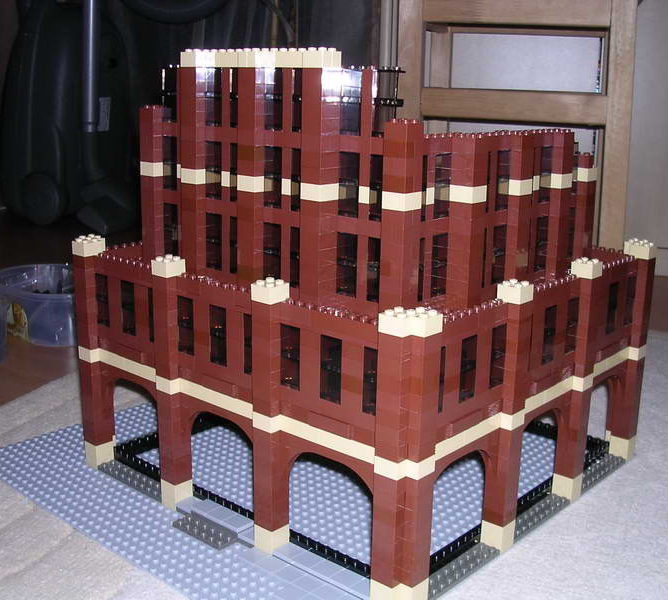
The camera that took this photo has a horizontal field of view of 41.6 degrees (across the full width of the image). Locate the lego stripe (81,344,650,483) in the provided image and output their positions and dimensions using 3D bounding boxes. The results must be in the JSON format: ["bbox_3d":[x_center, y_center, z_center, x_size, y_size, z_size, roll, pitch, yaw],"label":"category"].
[{"bbox_3d":[0.026,0.038,0.683,0.320,0.010,0.320,13,18,40],"label":"lego stripe"}]

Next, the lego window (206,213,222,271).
[{"bbox_3d":[-0.079,-0.040,0.602,0.016,0.038,0.007,13,18,40],"label":"lego window"}]

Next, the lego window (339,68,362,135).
[{"bbox_3d":[0.012,-0.115,0.512,0.016,0.038,0.007,13,18,40],"label":"lego window"}]

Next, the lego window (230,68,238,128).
[{"bbox_3d":[-0.059,-0.129,0.562,0.016,0.038,0.007,13,18,40],"label":"lego window"}]

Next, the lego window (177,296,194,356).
[{"bbox_3d":[-0.095,0.017,0.586,0.016,0.038,0.008,13,19,40],"label":"lego window"}]

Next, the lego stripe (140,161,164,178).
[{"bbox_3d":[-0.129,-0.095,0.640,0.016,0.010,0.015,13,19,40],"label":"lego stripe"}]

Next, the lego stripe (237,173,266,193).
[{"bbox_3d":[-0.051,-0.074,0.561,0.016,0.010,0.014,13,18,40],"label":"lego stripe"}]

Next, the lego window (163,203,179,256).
[{"bbox_3d":[-0.115,-0.052,0.644,0.016,0.038,0.008,13,19,40],"label":"lego window"}]

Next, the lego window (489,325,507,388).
[{"bbox_3d":[0.096,0.034,0.532,0.007,0.038,0.016,13,18,40],"label":"lego window"}]

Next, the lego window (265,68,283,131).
[{"bbox_3d":[-0.035,-0.123,0.542,0.016,0.038,0.008,13,19,40],"label":"lego window"}]

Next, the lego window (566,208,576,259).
[{"bbox_3d":[0.173,-0.051,0.661,0.007,0.038,0.016,13,18,40],"label":"lego window"}]

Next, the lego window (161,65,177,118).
[{"bbox_3d":[-0.114,-0.145,0.620,0.016,0.038,0.007,13,18,40],"label":"lego window"}]

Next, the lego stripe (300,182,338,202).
[{"bbox_3d":[-0.009,-0.065,0.527,0.016,0.010,0.016,13,19,40],"label":"lego stripe"}]

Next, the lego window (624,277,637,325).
[{"bbox_3d":[0.223,0.001,0.672,0.008,0.038,0.016,13,19,40],"label":"lego window"}]

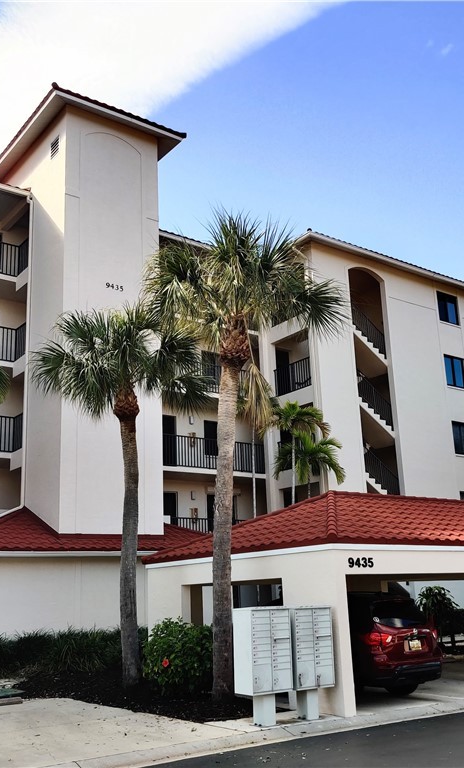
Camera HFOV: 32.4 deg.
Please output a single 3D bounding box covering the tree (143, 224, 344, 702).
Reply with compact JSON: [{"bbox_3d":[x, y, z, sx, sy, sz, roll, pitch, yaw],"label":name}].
[{"bbox_3d":[0.350,0.961,14.792,3.805,9.035,3.728,-3,-15,1],"label":"tree"}]

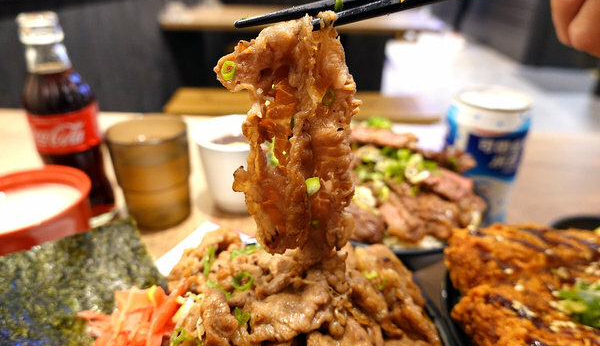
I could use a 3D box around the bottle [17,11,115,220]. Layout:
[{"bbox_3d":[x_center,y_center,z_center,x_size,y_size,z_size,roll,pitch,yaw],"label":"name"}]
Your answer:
[{"bbox_3d":[-0.221,-0.049,0.376,0.059,0.188,0.059,-5,28,-12],"label":"bottle"}]

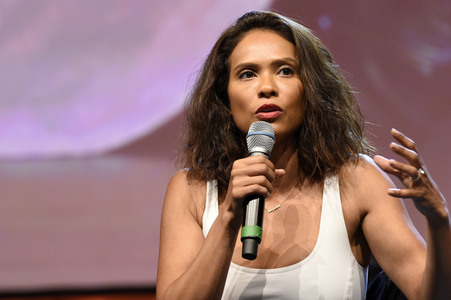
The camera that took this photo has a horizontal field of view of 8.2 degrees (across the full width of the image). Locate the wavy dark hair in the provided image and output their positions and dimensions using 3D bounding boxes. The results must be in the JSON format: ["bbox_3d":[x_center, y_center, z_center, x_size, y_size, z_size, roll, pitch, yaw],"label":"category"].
[{"bbox_3d":[0.088,-0.084,5.480,0.335,0.315,0.270,-3,-5,7],"label":"wavy dark hair"}]

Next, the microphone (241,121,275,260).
[{"bbox_3d":[0.053,0.070,5.350,0.051,0.250,0.051,5,-21,0],"label":"microphone"}]

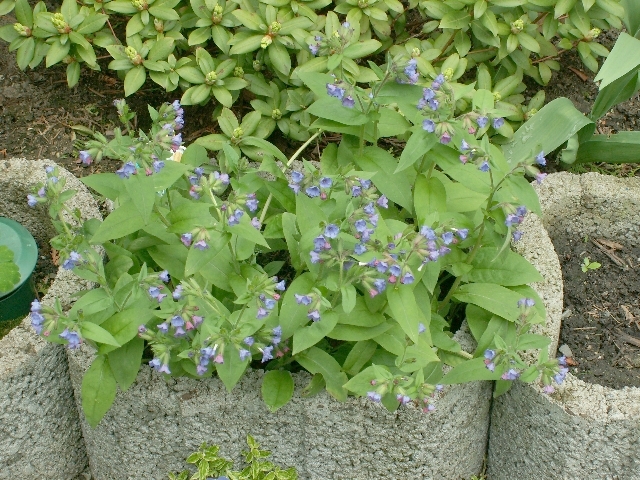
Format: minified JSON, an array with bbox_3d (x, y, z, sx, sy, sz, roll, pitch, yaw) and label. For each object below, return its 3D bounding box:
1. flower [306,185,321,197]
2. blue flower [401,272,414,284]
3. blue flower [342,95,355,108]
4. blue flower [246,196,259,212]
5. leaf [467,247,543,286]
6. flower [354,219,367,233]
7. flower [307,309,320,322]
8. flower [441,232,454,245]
[{"bbox_3d":[-0.007,-0.050,1.185,0.014,0.013,0.013,0,21,0],"label":"flower"},{"bbox_3d":[0.083,0.037,1.102,0.013,0.013,0.013,-5,32,-8],"label":"blue flower"},{"bbox_3d":[0.032,-0.155,1.300,0.014,0.014,0.014,0,29,0],"label":"blue flower"},{"bbox_3d":[-0.074,-0.039,1.270,0.014,0.016,0.014,-10,30,-17],"label":"blue flower"},{"bbox_3d":[0.214,0.031,1.350,0.088,0.014,0.045,4,58,3],"label":"leaf"},{"bbox_3d":[0.044,-0.016,1.280,0.014,0.013,0.013,2,42,5],"label":"flower"},{"bbox_3d":[-0.006,0.076,1.170,0.014,0.013,0.014,3,29,5],"label":"flower"},{"bbox_3d":[0.138,-0.002,1.260,0.015,0.012,0.013,9,43,14],"label":"flower"}]

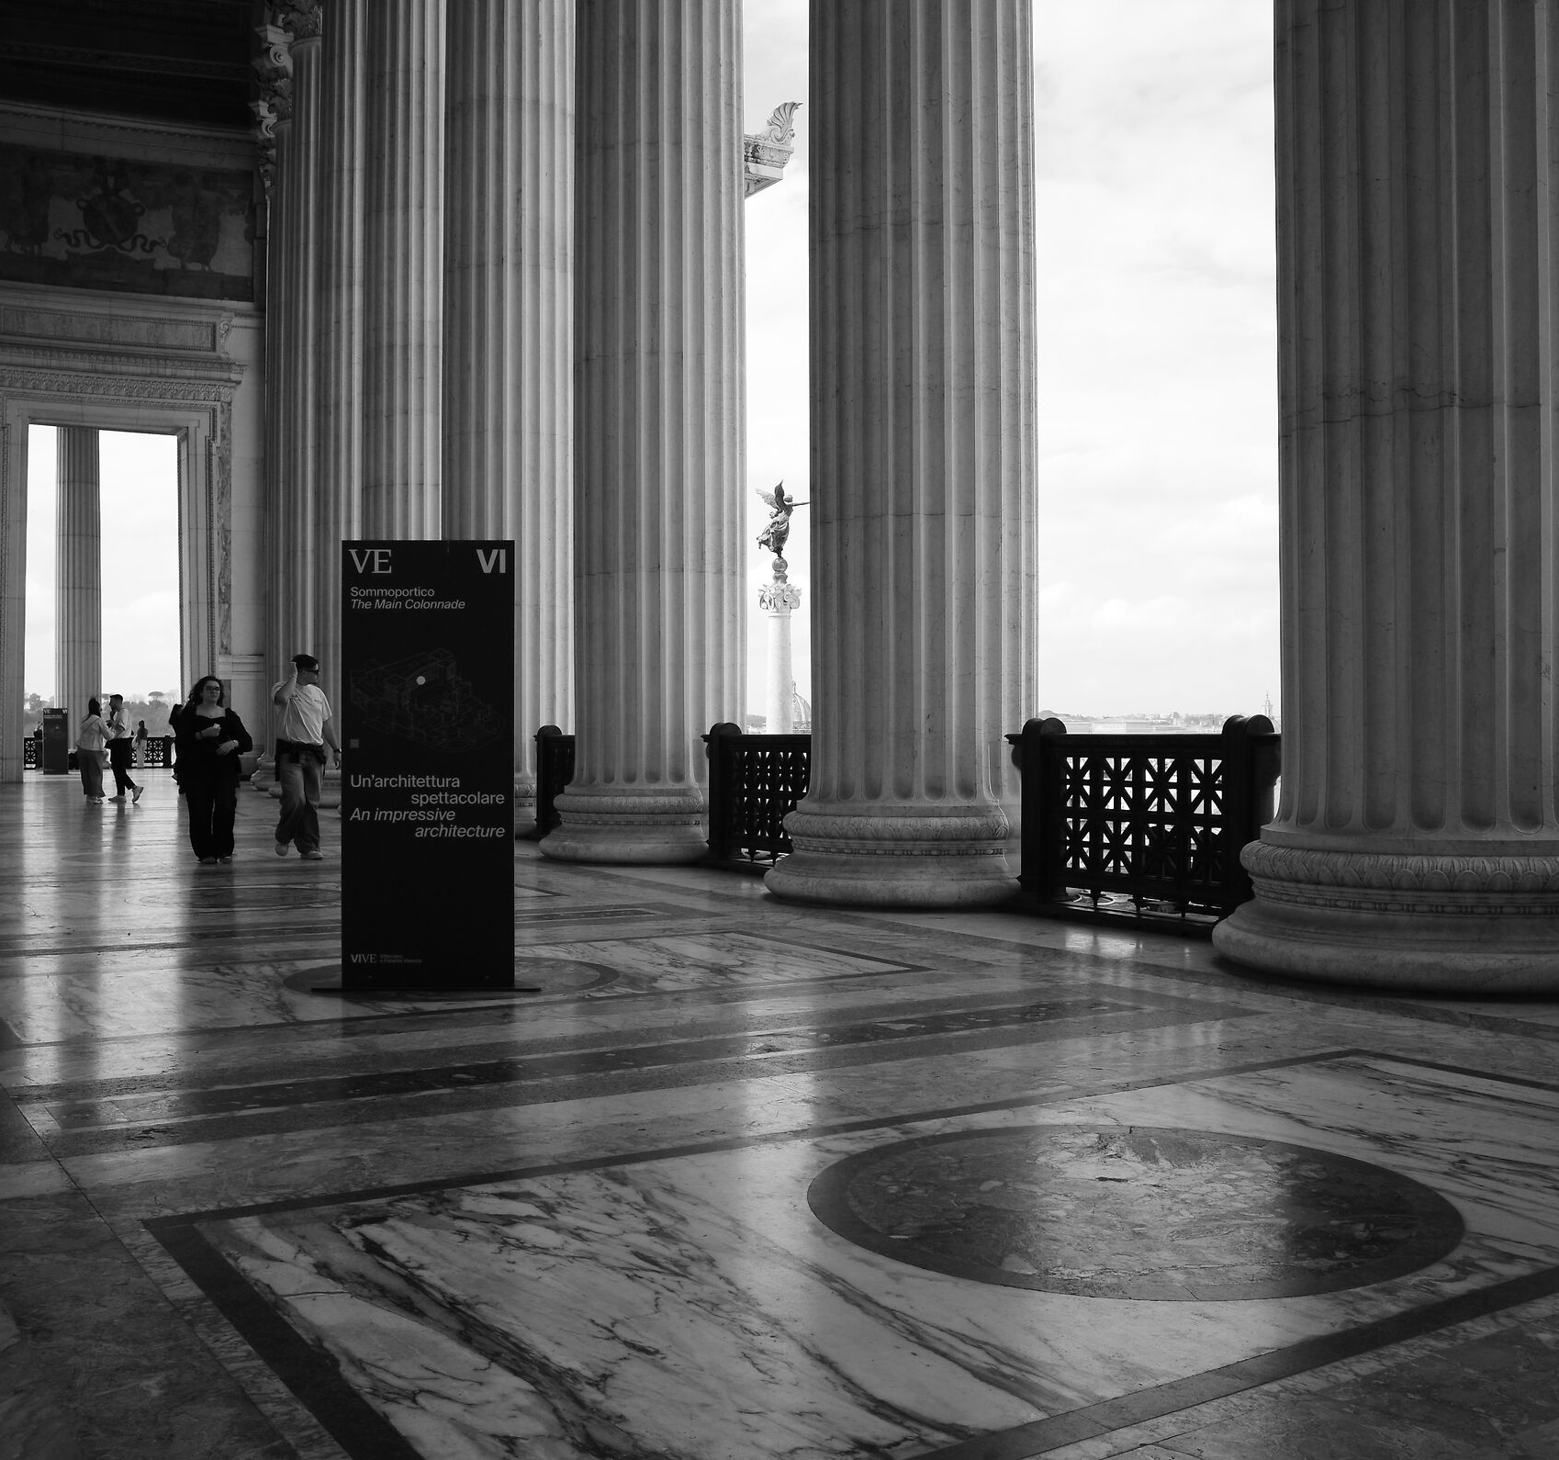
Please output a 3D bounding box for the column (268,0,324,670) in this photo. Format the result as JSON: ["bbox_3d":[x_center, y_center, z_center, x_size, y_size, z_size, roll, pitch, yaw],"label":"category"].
[{"bbox_3d":[-7.926,-6.339,30.526,2.000,15.100,2.000,0,0,-21],"label":"column"}]

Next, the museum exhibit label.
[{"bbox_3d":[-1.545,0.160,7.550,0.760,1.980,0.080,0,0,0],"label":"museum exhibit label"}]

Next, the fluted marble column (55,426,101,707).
[{"bbox_3d":[-25.026,-6.178,61.026,2.000,15.100,2.000,0,0,-18],"label":"fluted marble column"}]

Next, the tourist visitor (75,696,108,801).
[{"bbox_3d":[-10.730,0.340,26.700,0.500,1.650,0.420,0,0,37],"label":"tourist visitor"}]

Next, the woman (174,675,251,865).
[{"bbox_3d":[-4.873,0.332,14.753,0.620,1.630,0.420,0,0,-17],"label":"woman"}]

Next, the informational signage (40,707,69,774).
[{"bbox_3d":[-21.133,0.347,50.003,0.780,1.950,0.150,0,0,-5],"label":"informational signage"}]

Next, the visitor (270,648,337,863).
[{"bbox_3d":[-4.210,0.245,15.150,0.600,1.820,0.480,0,0,-30],"label":"visitor"}]

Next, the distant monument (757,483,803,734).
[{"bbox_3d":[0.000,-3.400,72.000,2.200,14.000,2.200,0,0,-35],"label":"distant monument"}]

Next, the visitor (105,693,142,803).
[{"bbox_3d":[-10.953,0.319,28.603,0.560,1.790,0.500,0,0,-22],"label":"visitor"}]

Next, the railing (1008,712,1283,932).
[{"bbox_3d":[2.068,0.516,9.832,0.200,1.180,2.400,0,0,-31],"label":"railing"}]

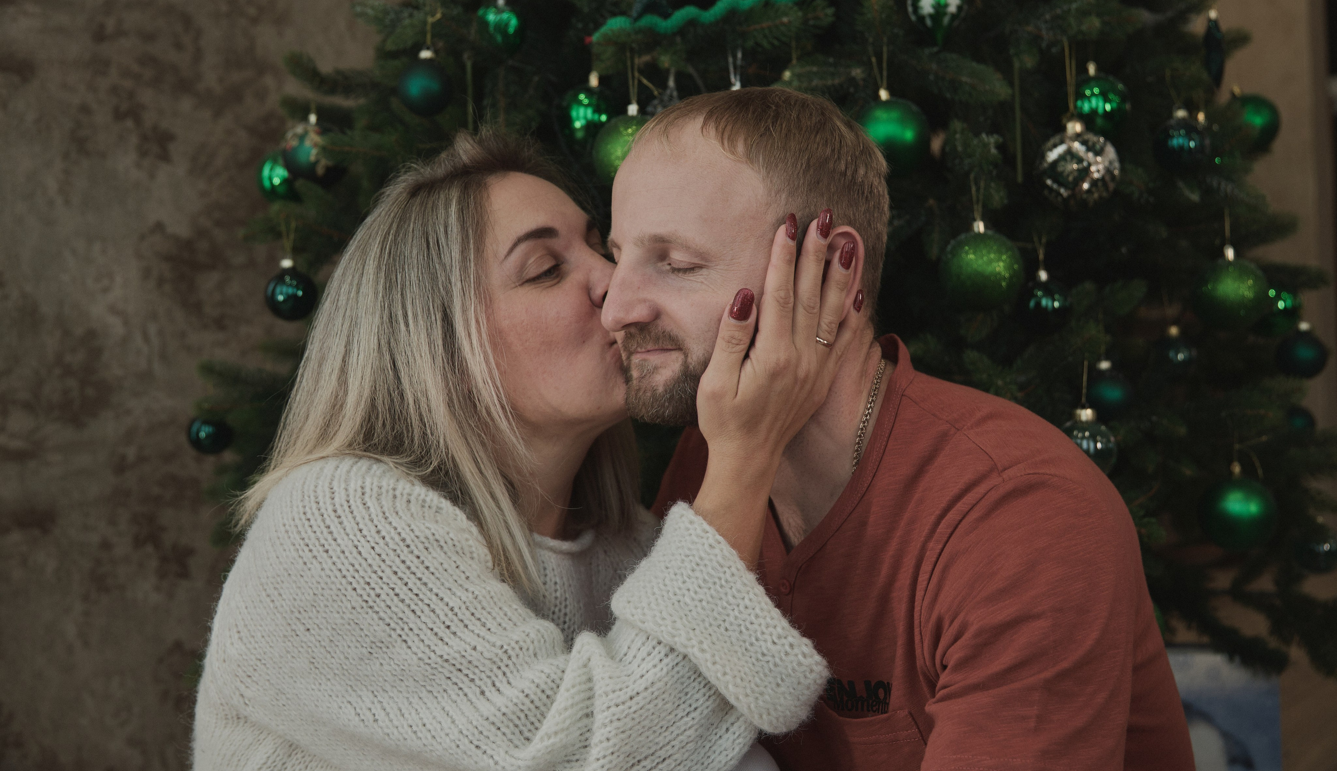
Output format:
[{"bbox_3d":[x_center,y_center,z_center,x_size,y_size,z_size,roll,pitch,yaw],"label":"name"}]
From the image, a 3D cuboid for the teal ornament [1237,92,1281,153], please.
[{"bbox_3d":[0.653,-0.294,1.580,0.064,0.072,0.064,-2,-1,0],"label":"teal ornament"}]

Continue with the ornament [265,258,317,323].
[{"bbox_3d":[-0.462,-0.116,1.730,0.062,0.074,0.062,-6,-2,0],"label":"ornament"}]

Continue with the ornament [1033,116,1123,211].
[{"bbox_3d":[0.400,-0.217,1.380,0.082,0.091,0.082,-1,-1,0],"label":"ornament"}]

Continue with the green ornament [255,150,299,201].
[{"bbox_3d":[-0.467,-0.253,1.700,0.060,0.068,0.060,-1,-1,0],"label":"green ornament"}]

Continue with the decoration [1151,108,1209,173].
[{"bbox_3d":[0.555,-0.266,1.530,0.062,0.070,0.062,-2,-1,0],"label":"decoration"}]

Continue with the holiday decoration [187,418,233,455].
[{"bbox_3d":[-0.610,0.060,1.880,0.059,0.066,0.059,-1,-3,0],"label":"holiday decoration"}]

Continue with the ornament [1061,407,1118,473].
[{"bbox_3d":[0.436,0.058,1.460,0.058,0.071,0.058,-2,-1,0],"label":"ornament"}]

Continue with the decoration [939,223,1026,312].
[{"bbox_3d":[0.324,-0.123,1.460,0.086,0.093,0.086,-2,-1,0],"label":"decoration"}]

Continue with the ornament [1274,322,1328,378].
[{"bbox_3d":[0.777,-0.043,1.730,0.063,0.070,0.063,-1,-3,0],"label":"ornament"}]

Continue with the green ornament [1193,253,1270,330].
[{"bbox_3d":[0.591,-0.101,1.480,0.080,0.088,0.080,-1,-1,0],"label":"green ornament"}]

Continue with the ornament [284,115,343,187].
[{"bbox_3d":[-0.458,-0.303,1.820,0.077,0.092,0.077,-1,-3,0],"label":"ornament"}]

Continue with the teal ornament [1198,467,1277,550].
[{"bbox_3d":[0.601,0.127,1.490,0.083,0.093,0.083,-2,-1,0],"label":"teal ornament"}]

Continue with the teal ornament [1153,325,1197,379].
[{"bbox_3d":[0.672,-0.044,1.870,0.056,0.070,0.056,-1,-3,0],"label":"teal ornament"}]

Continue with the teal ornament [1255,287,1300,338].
[{"bbox_3d":[0.682,-0.083,1.580,0.055,0.060,0.055,-2,-1,0],"label":"teal ornament"}]

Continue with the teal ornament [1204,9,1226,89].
[{"bbox_3d":[0.682,-0.420,1.760,0.025,0.100,0.025,-3,-2,0],"label":"teal ornament"}]

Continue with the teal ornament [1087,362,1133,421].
[{"bbox_3d":[0.543,0.006,1.730,0.059,0.077,0.059,-1,-1,0],"label":"teal ornament"}]

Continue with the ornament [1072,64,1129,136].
[{"bbox_3d":[0.460,-0.304,1.500,0.061,0.079,0.061,-1,-1,0],"label":"ornament"}]

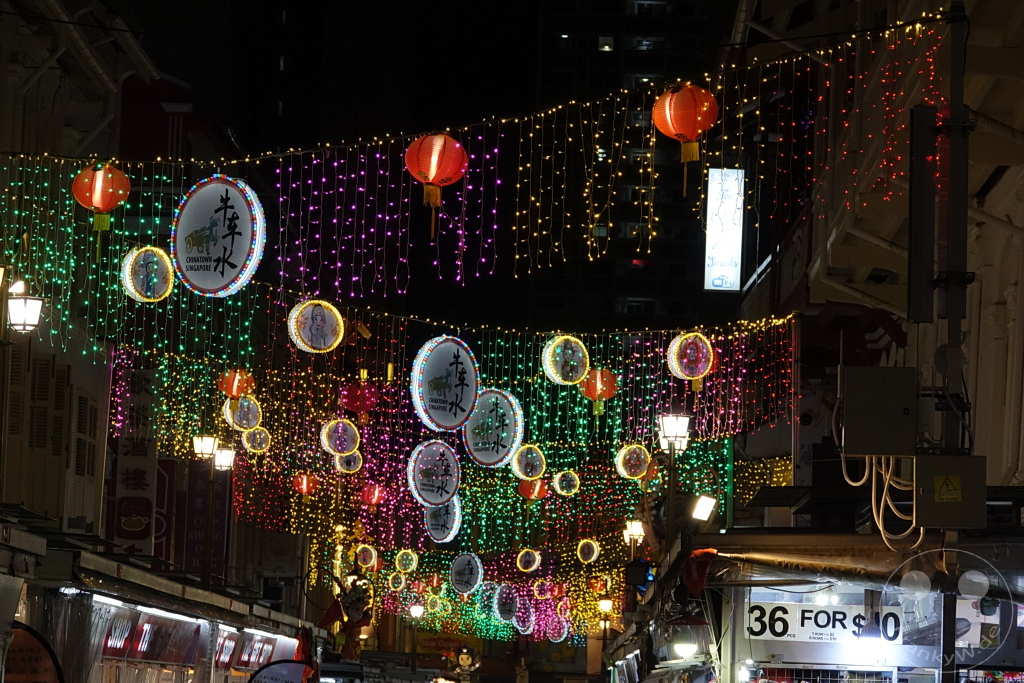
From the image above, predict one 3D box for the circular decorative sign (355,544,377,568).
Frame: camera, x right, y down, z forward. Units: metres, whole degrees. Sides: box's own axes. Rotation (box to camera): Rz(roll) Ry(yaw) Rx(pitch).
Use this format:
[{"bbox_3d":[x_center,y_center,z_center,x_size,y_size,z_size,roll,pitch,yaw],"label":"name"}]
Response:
[{"bbox_3d":[-2.864,4.241,78.000,0.420,0.420,0.105,-3,-7,33],"label":"circular decorative sign"}]

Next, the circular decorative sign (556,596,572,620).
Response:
[{"bbox_3d":[1.381,7.049,104.000,0.105,0.420,0.420,5,-7,-42],"label":"circular decorative sign"}]

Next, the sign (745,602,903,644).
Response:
[{"bbox_3d":[1.759,1.590,22.300,0.890,0.210,0.015,1,-5,3],"label":"sign"}]

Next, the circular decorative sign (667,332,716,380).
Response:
[{"bbox_3d":[1.637,0.137,36.200,0.420,0.420,0.110,4,-6,-32],"label":"circular decorative sign"}]

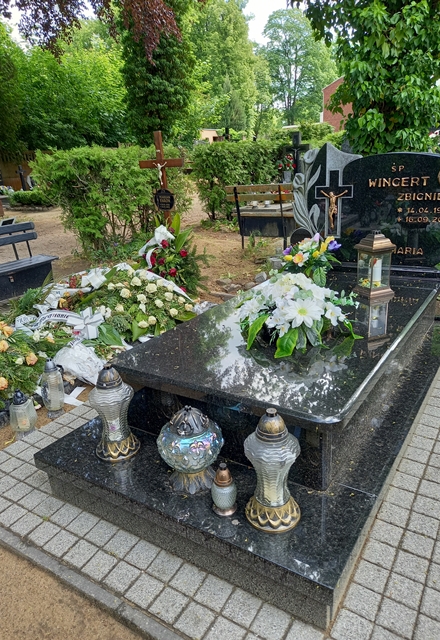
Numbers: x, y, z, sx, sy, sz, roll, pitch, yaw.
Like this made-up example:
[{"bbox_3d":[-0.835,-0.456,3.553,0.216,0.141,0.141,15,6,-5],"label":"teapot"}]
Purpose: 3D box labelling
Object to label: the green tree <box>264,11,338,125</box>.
[{"bbox_3d":[7.900,-23.200,47.200,8.000,14.800,8.000,9,23,32],"label":"green tree"}]

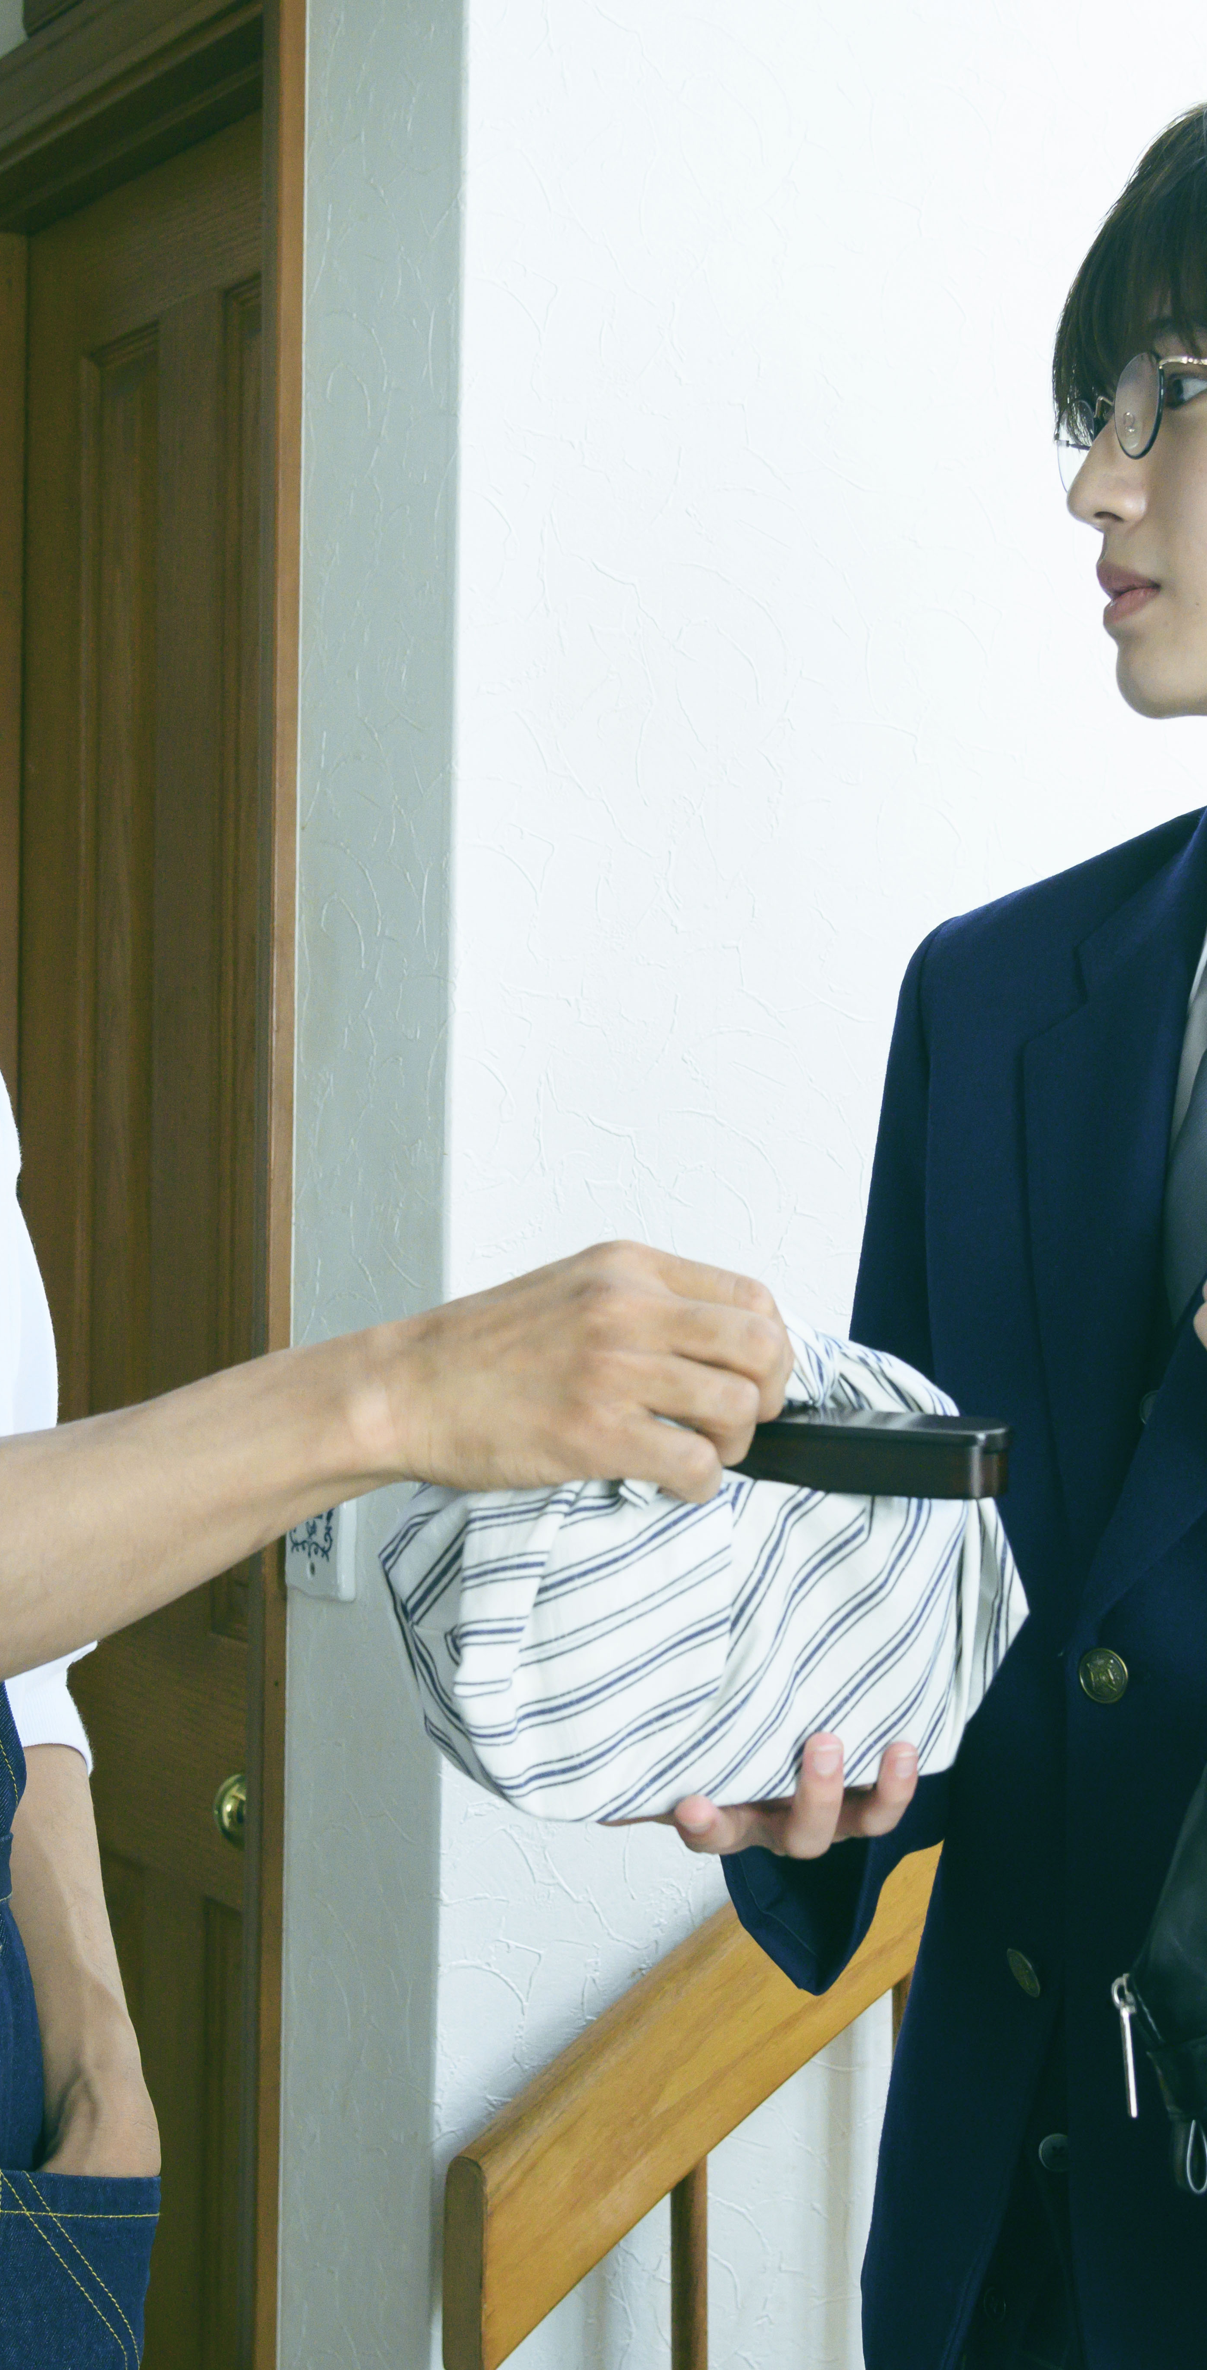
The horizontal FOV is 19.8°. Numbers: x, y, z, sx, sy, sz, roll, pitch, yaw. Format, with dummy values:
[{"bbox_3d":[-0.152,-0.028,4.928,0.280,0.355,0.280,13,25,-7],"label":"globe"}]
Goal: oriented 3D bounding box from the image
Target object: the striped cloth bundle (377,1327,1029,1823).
[{"bbox_3d":[0.036,0.138,1.250,0.200,0.162,0.140,1,0,-22],"label":"striped cloth bundle"}]

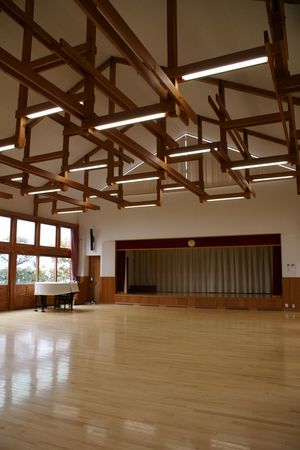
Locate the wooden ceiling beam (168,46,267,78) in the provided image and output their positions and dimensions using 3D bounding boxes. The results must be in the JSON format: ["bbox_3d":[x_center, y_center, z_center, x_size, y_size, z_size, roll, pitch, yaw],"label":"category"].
[{"bbox_3d":[0.929,-2.172,4.595,1.520,0.155,0.130,-3,-8,23],"label":"wooden ceiling beam"}]

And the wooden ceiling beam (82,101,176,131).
[{"bbox_3d":[-0.363,-1.608,5.085,1.560,0.155,0.130,-3,-8,23],"label":"wooden ceiling beam"}]

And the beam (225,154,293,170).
[{"bbox_3d":[2.327,-1.340,7.247,1.450,0.155,0.130,-3,-8,23],"label":"beam"}]

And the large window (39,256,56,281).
[{"bbox_3d":[-4.206,1.823,13.868,0.090,1.030,1.050,-3,-8,23],"label":"large window"}]

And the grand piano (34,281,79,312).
[{"bbox_3d":[-3.493,2.622,12.398,1.620,1.020,1.480,5,-9,-34],"label":"grand piano"}]

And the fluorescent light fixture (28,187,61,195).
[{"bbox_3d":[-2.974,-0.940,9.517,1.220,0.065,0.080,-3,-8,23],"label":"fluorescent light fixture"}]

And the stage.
[{"bbox_3d":[2.129,3.204,14.640,6.900,0.450,2.500,-3,-8,23],"label":"stage"}]

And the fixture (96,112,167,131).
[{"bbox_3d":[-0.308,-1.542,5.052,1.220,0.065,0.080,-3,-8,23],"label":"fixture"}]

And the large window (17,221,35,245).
[{"bbox_3d":[-4.733,0.293,12.859,0.090,0.930,1.000,-3,-8,23],"label":"large window"}]

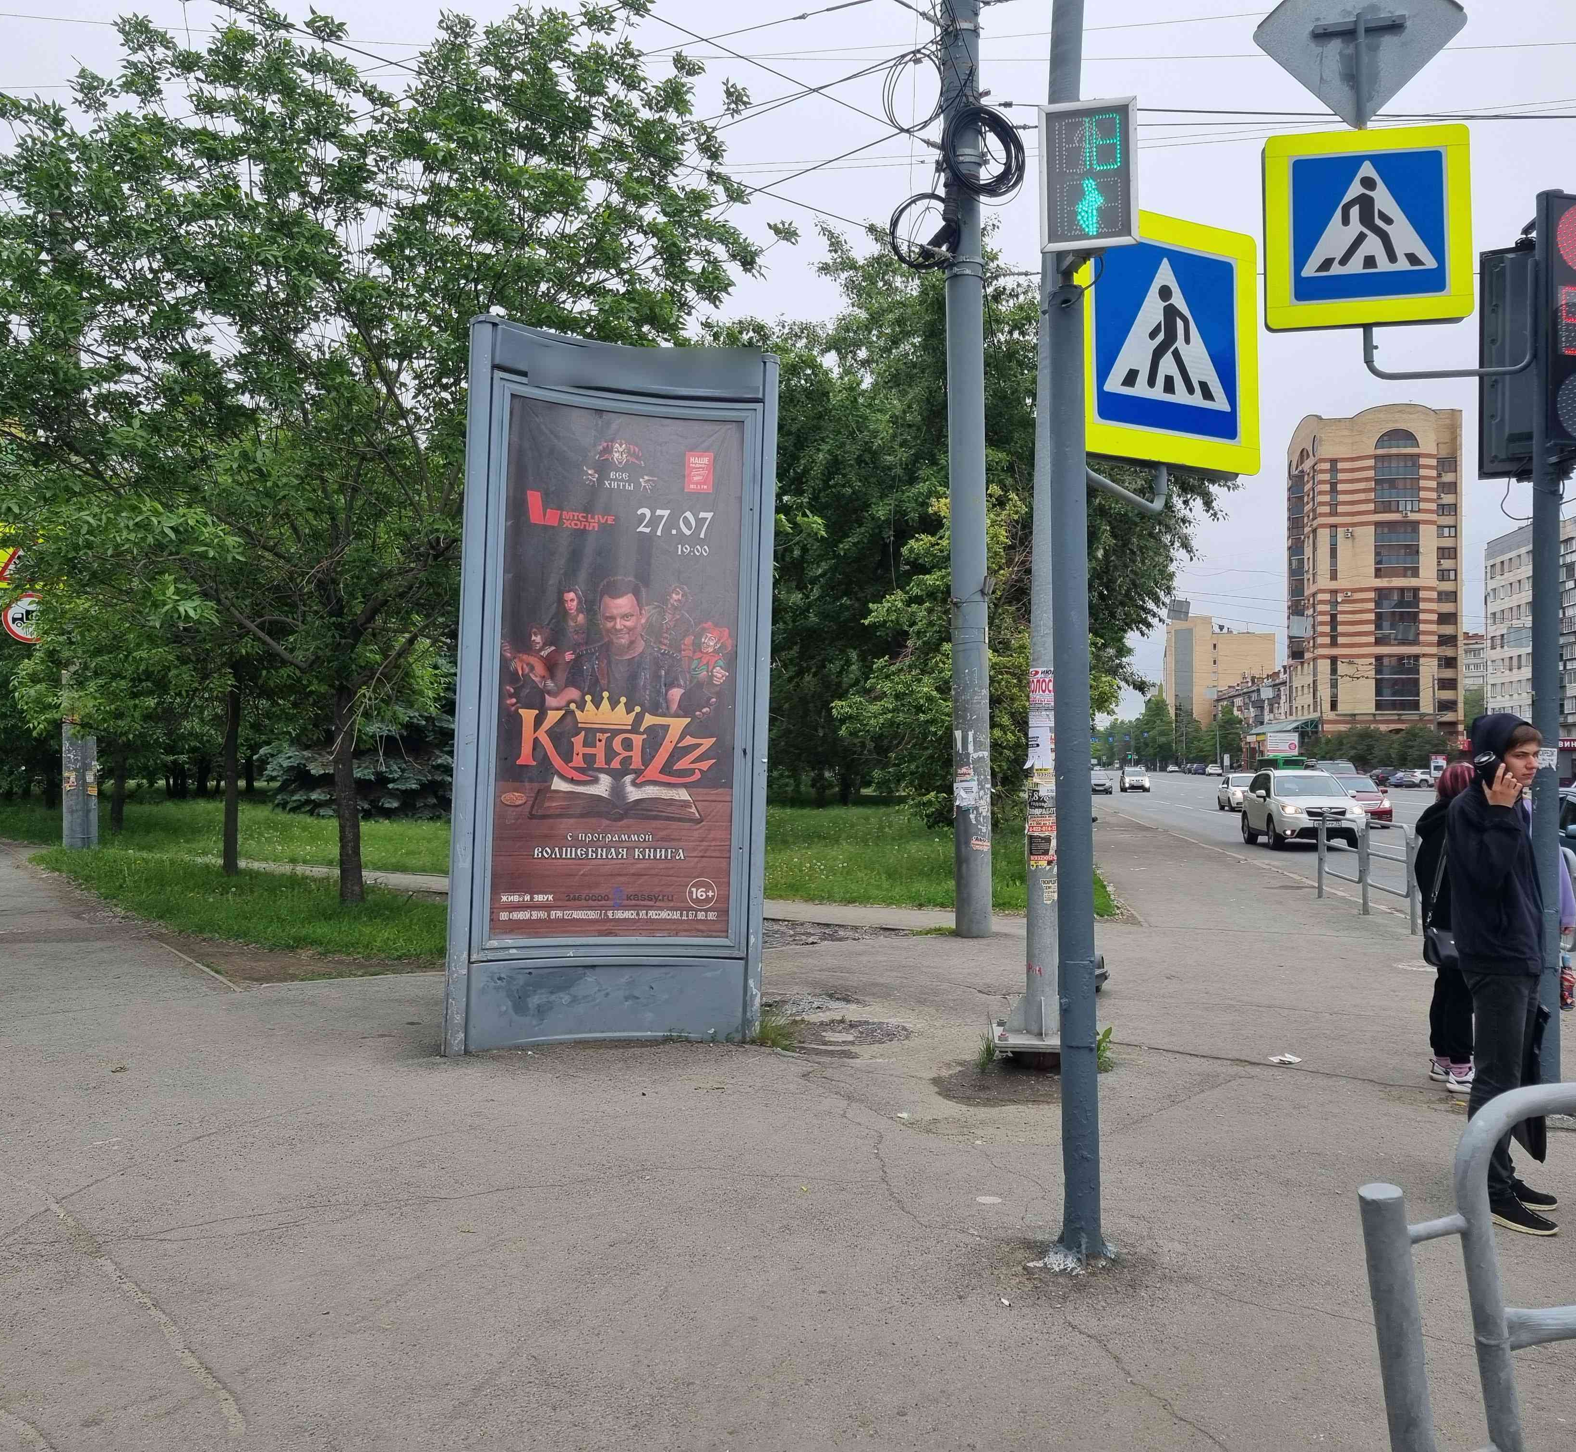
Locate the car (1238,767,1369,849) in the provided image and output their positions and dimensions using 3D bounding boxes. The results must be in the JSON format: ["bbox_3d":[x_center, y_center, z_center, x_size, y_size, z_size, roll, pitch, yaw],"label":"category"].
[{"bbox_3d":[11.140,1.784,31.700,1.800,1.710,4.600,0,-1,7],"label":"car"}]

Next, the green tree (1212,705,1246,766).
[{"bbox_3d":[68.221,1.872,225.000,5.400,10.300,5.400,0,-1,7],"label":"green tree"}]

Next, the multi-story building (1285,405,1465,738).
[{"bbox_3d":[81.700,-17.521,204.000,18.800,49.800,20.500,0,-1,9],"label":"multi-story building"}]

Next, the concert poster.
[{"bbox_3d":[-0.940,-0.317,8.130,1.360,2.960,0.110,2,-4,-16],"label":"concert poster"}]

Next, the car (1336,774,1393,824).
[{"bbox_3d":[16.200,2.191,42.200,1.740,1.500,4.450,0,-1,8],"label":"car"}]

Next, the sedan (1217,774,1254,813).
[{"bbox_3d":[18.260,2.627,57.600,1.730,1.480,4.400,0,-1,7],"label":"sedan"}]

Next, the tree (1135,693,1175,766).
[{"bbox_3d":[74.410,1.227,295.000,8.100,15.800,8.100,0,-1,7],"label":"tree"}]

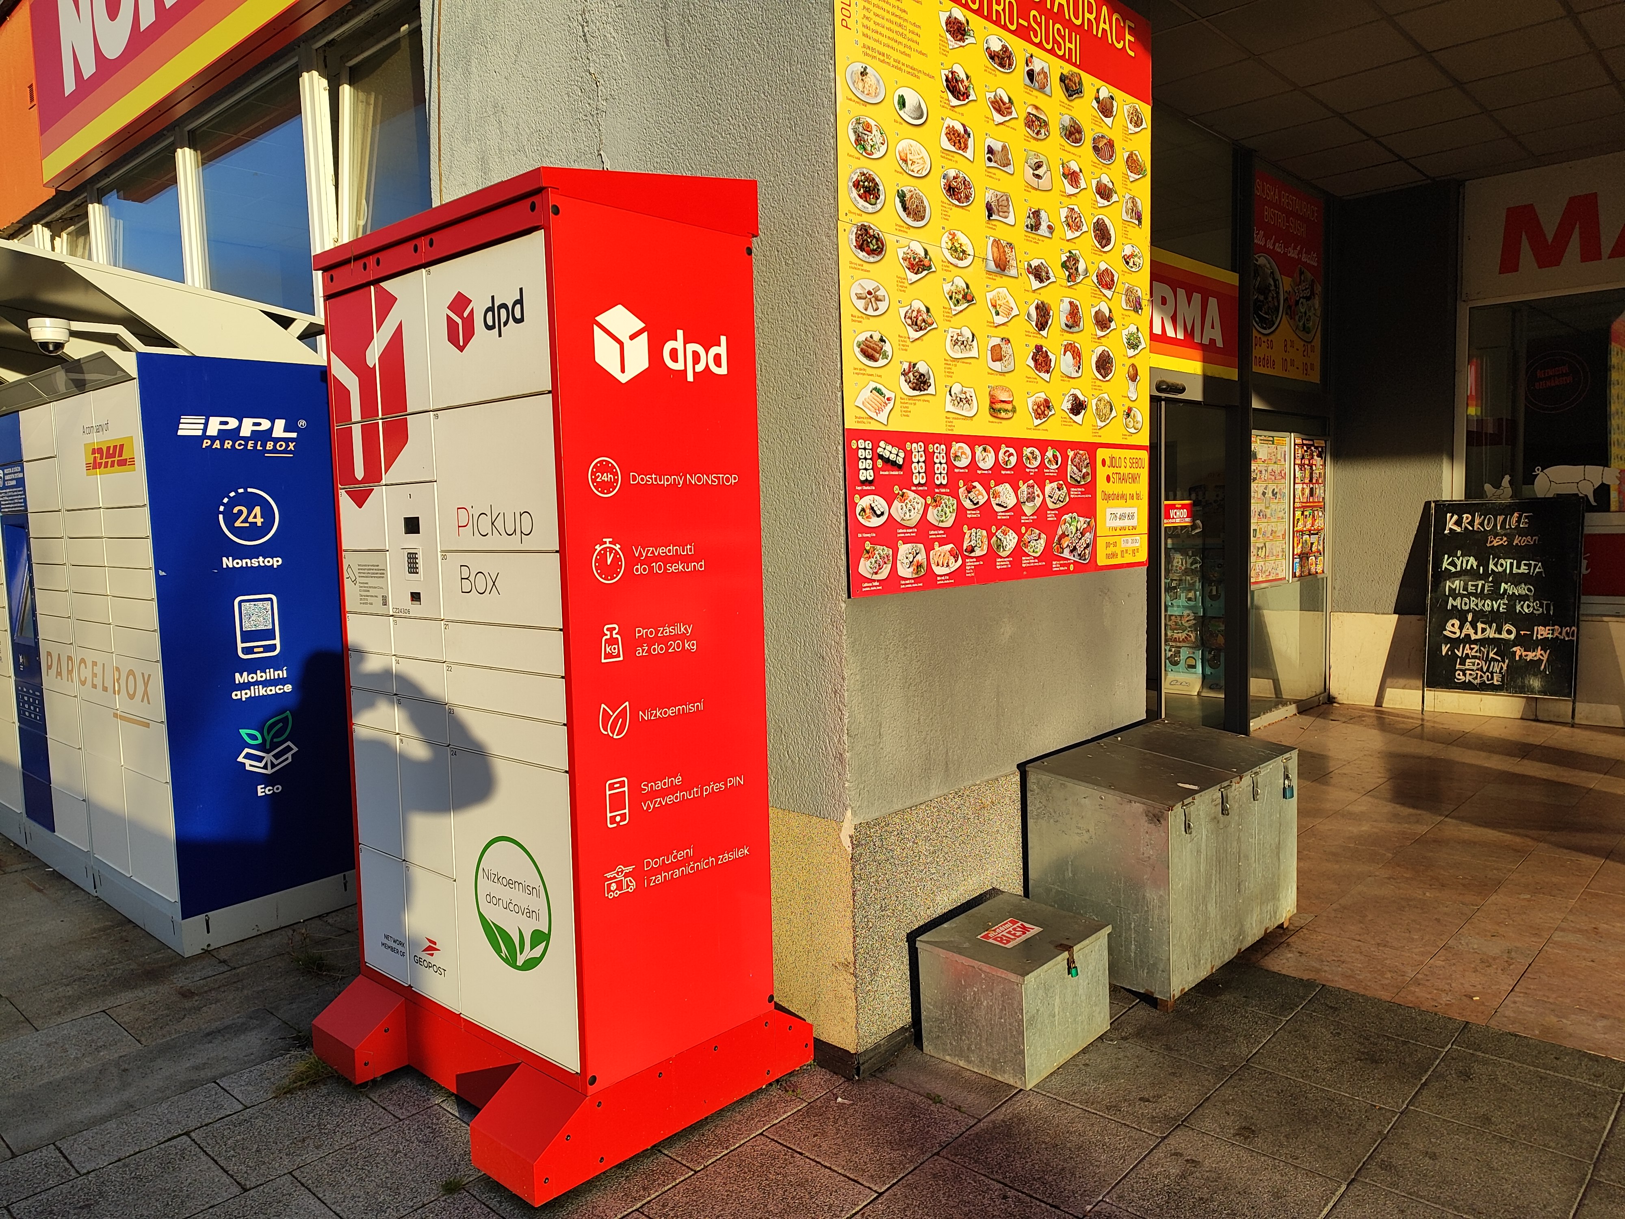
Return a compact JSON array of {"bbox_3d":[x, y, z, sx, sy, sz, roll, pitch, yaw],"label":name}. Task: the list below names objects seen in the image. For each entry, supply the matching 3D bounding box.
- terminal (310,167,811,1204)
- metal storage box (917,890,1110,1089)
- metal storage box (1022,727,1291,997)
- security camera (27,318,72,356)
[{"bbox_3d":[-0.748,0.091,3.124,1.132,2.379,0.919,3,7,42],"label":"terminal"},{"bbox_3d":[0.585,1.070,3.214,0.353,0.325,0.453,3,7,43],"label":"metal storage box"},{"bbox_3d":[1.205,0.819,3.822,0.908,0.669,0.505,-7,7,-44],"label":"metal storage box"},{"bbox_3d":[-2.512,-0.897,3.711,0.119,0.121,0.119,3,7,42],"label":"security camera"}]

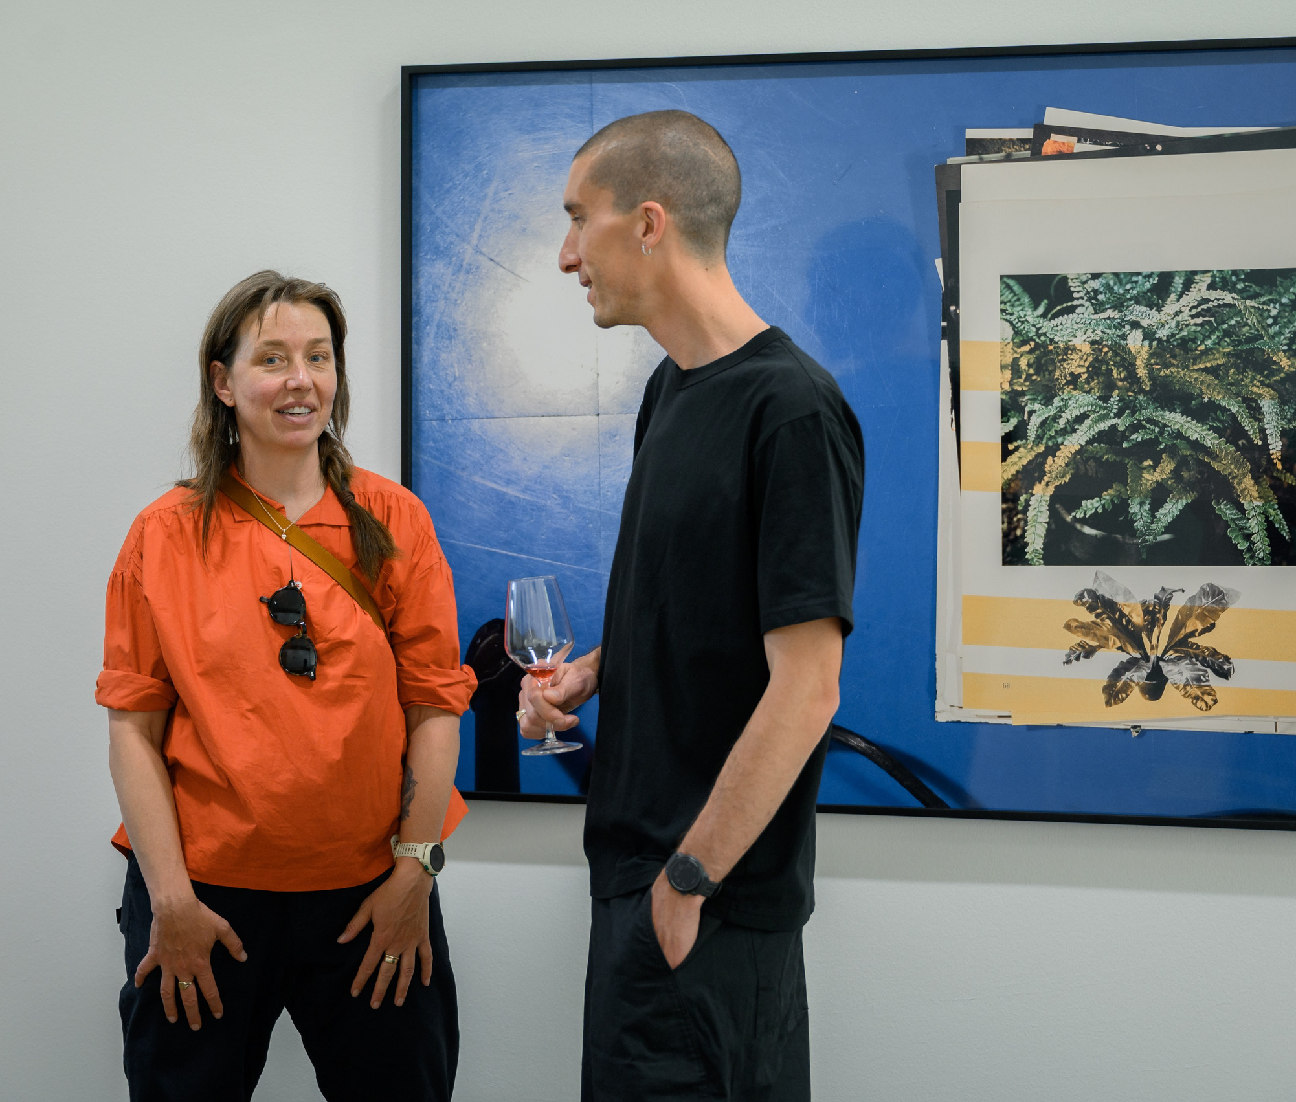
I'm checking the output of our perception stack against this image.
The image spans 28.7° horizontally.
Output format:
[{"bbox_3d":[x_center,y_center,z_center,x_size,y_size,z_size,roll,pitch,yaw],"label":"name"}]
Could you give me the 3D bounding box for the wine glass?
[{"bbox_3d":[-0.123,0.133,2.930,0.081,0.202,0.081,-7,3,0],"label":"wine glass"}]

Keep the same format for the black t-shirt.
[{"bbox_3d":[0.087,0.088,2.860,0.290,0.675,0.460,3,1,-23],"label":"black t-shirt"}]

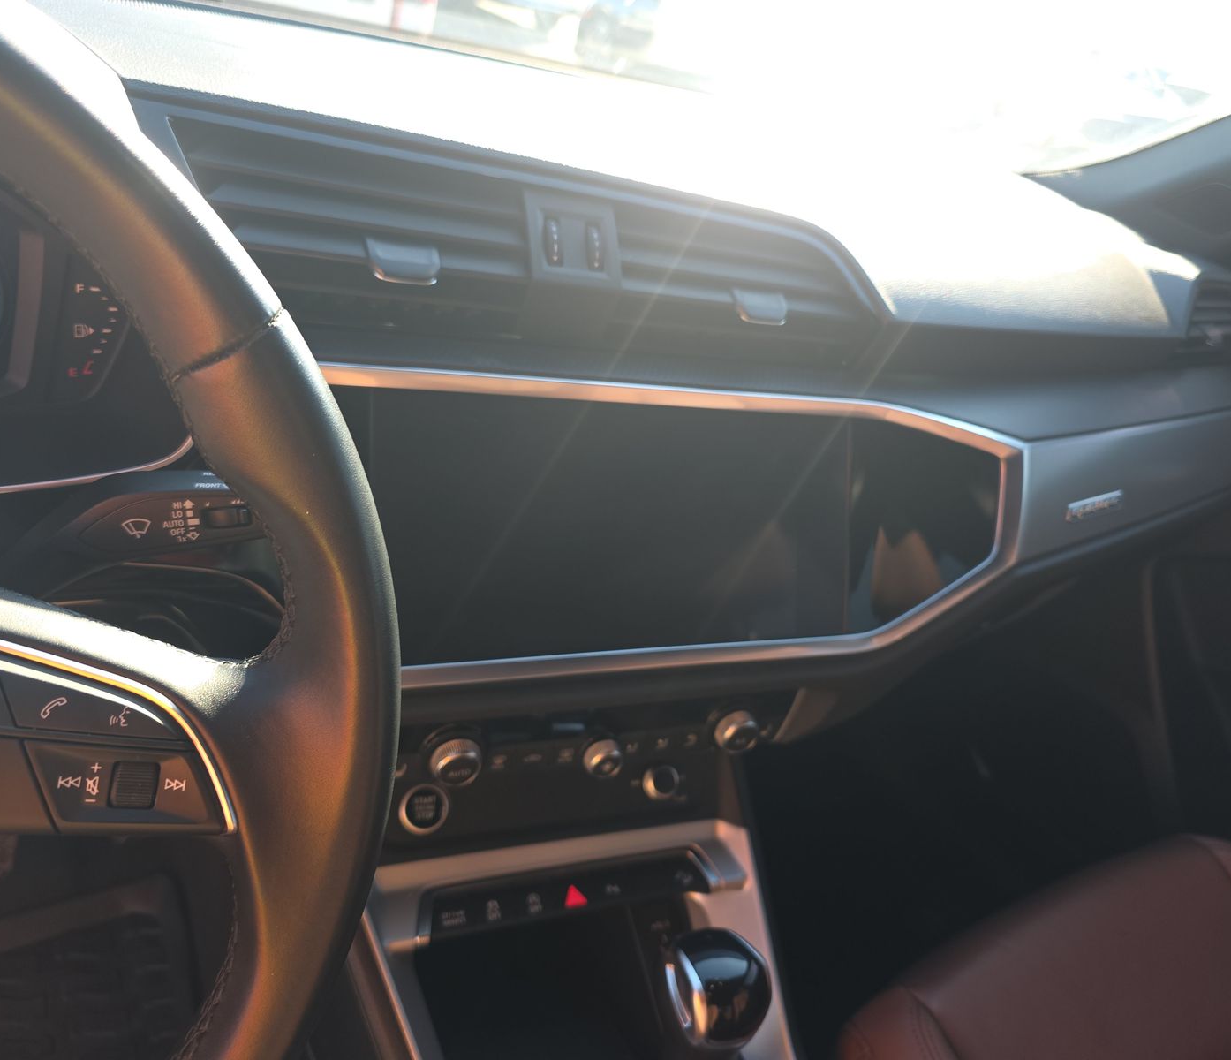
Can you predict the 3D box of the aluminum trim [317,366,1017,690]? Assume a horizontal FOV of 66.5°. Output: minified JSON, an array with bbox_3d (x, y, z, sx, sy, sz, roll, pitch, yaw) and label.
[{"bbox_3d":[0.052,0.000,0.535,0.490,0.158,0.040,0,5,-27],"label":"aluminum trim"}]

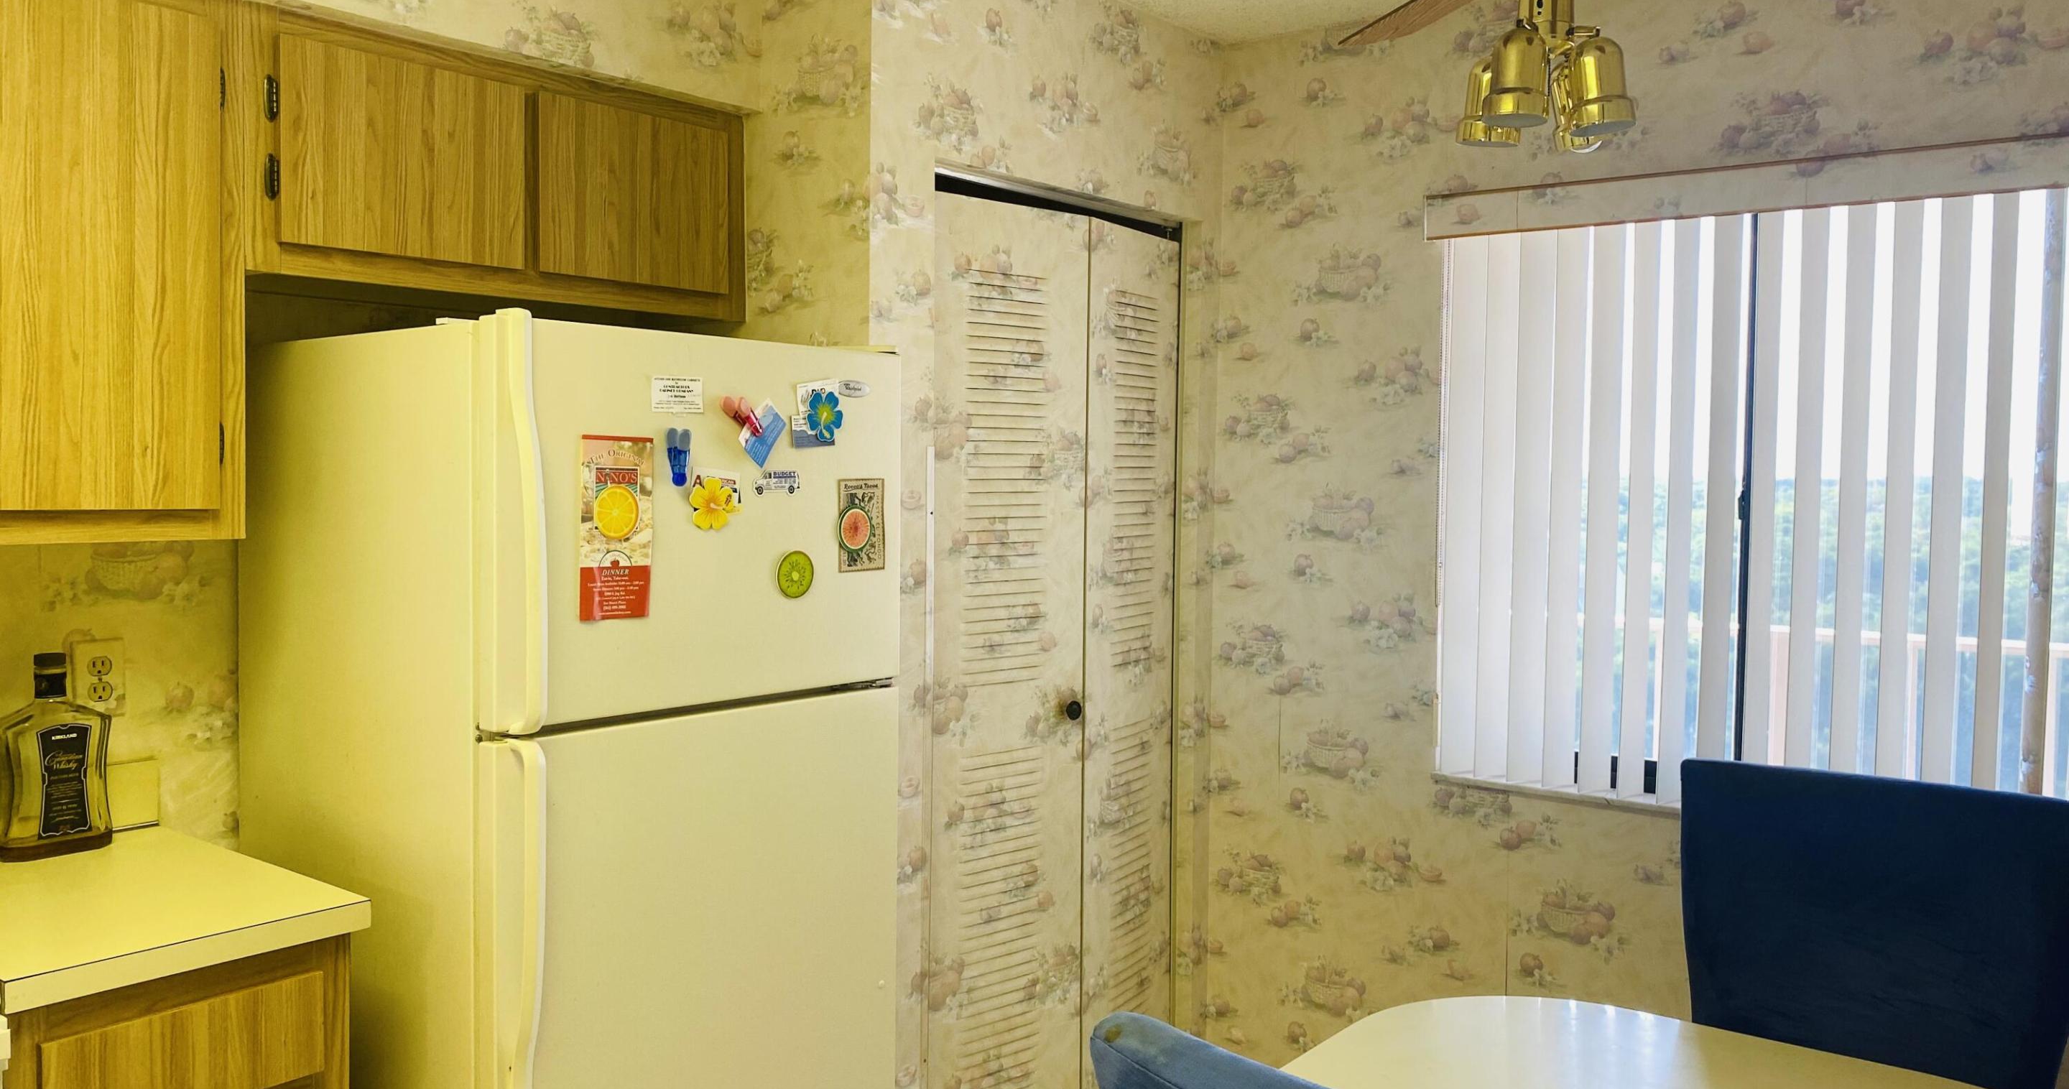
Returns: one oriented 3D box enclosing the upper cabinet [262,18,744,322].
[{"bbox_3d":[-0.935,-0.594,2.629,0.326,0.378,0.910,3,4,38],"label":"upper cabinet"}]

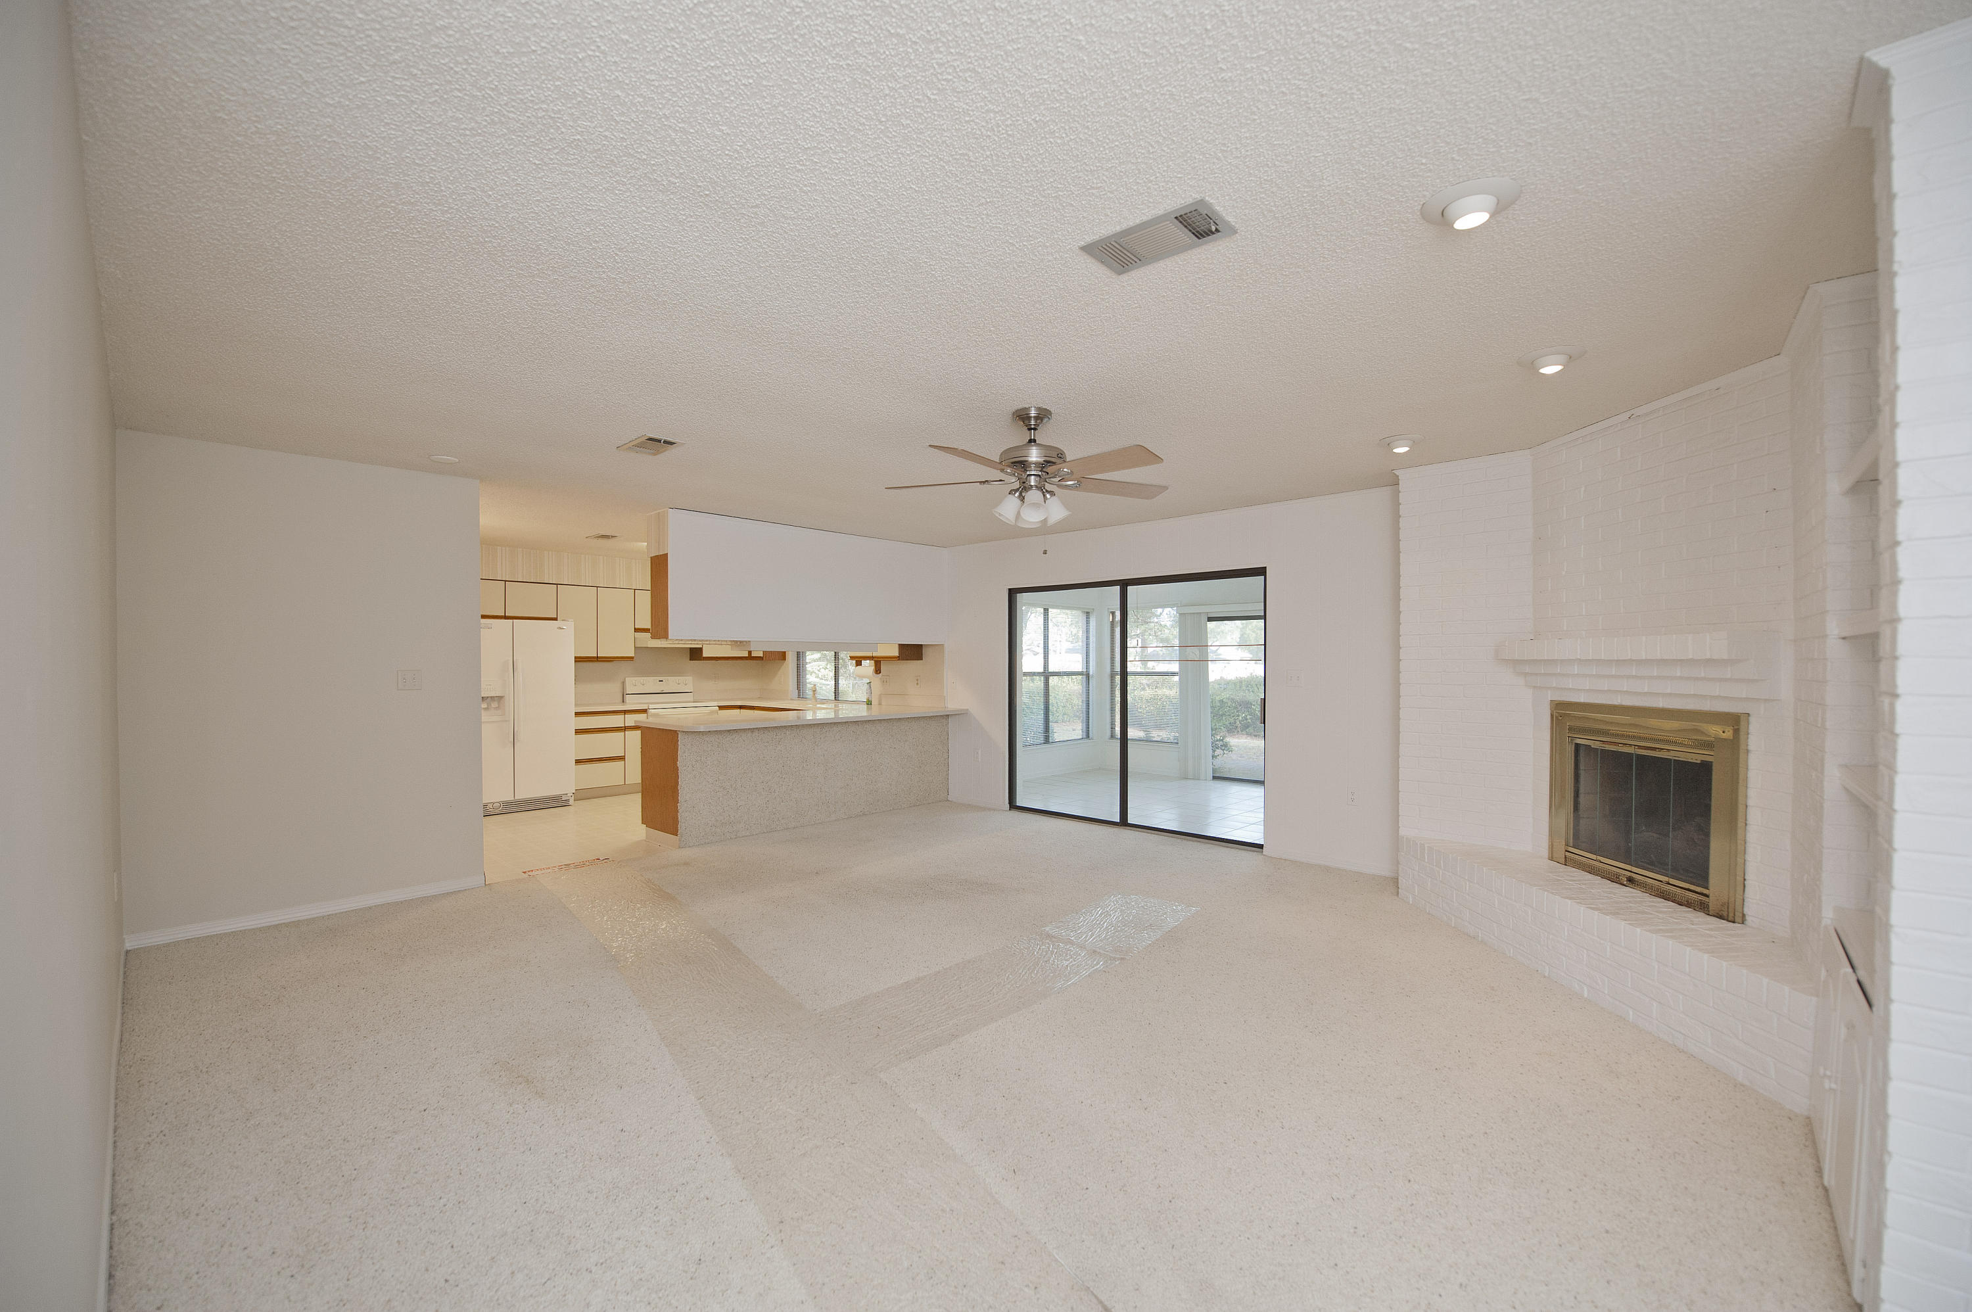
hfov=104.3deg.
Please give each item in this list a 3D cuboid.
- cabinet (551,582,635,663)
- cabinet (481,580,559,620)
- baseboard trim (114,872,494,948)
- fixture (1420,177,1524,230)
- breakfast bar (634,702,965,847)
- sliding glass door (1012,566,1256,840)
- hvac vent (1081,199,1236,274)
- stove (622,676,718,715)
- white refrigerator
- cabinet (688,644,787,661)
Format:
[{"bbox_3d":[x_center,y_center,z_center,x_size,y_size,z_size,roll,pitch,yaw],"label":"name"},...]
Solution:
[{"bbox_3d":[-4.095,-0.330,7.968,0.330,0.752,0.756,0,0,44],"label":"cabinet"},{"bbox_3d":[-4.670,-0.521,7.362,0.330,0.365,0.914,0,0,44],"label":"cabinet"},{"bbox_3d":[-3.553,1.353,4.133,1.447,0.075,0.016,0,0,-44],"label":"baseboard trim"},{"bbox_3d":[1.163,-1.061,1.836,0.205,0.060,0.205,0,0,44],"label":"fixture"},{"bbox_3d":[-1.455,0.929,6.521,0.880,0.905,2.620,0,0,45],"label":"breakfast bar"},{"bbox_3d":[1.112,0.372,6.127,2.287,2.010,0.120,0,0,41],"label":"sliding glass door"},{"bbox_3d":[0.450,-1.077,2.003,0.346,0.020,0.198,0,0,40],"label":"hvac vent"},{"bbox_3d":[-3.444,0.802,8.399,0.680,1.160,0.760,0,0,44],"label":"stove"},{"bbox_3d":[-4.397,0.526,7.046,0.800,1.720,0.905,0,0,44],"label":"white refrigerator"},{"bbox_3d":[-2.956,-0.332,9.139,0.370,0.737,1.010,0,0,44],"label":"cabinet"}]

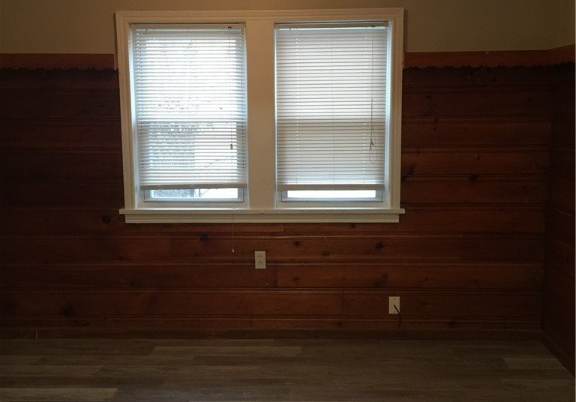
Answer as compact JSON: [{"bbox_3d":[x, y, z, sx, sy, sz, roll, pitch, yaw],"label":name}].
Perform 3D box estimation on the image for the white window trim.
[{"bbox_3d":[-0.161,-0.491,3.829,1.710,1.255,0.100,0,8,1],"label":"white window trim"}]

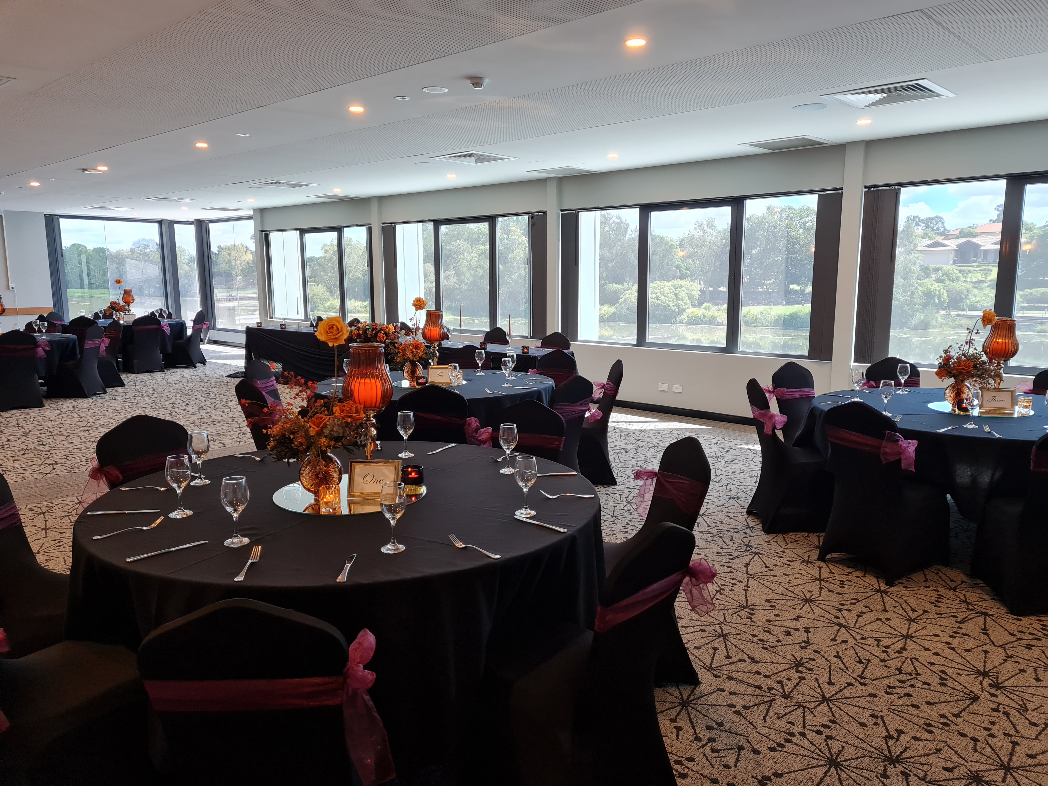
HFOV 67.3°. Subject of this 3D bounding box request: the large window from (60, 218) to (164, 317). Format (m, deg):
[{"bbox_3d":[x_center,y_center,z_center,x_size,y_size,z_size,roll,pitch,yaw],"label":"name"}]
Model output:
[{"bbox_3d":[-8.419,-2.386,16.214,0.120,2.300,2.000,8,12,43],"label":"large window"}]

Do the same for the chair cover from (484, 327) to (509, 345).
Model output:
[{"bbox_3d":[-0.487,-0.312,9.389,0.450,0.915,0.560,8,12,44],"label":"chair cover"}]

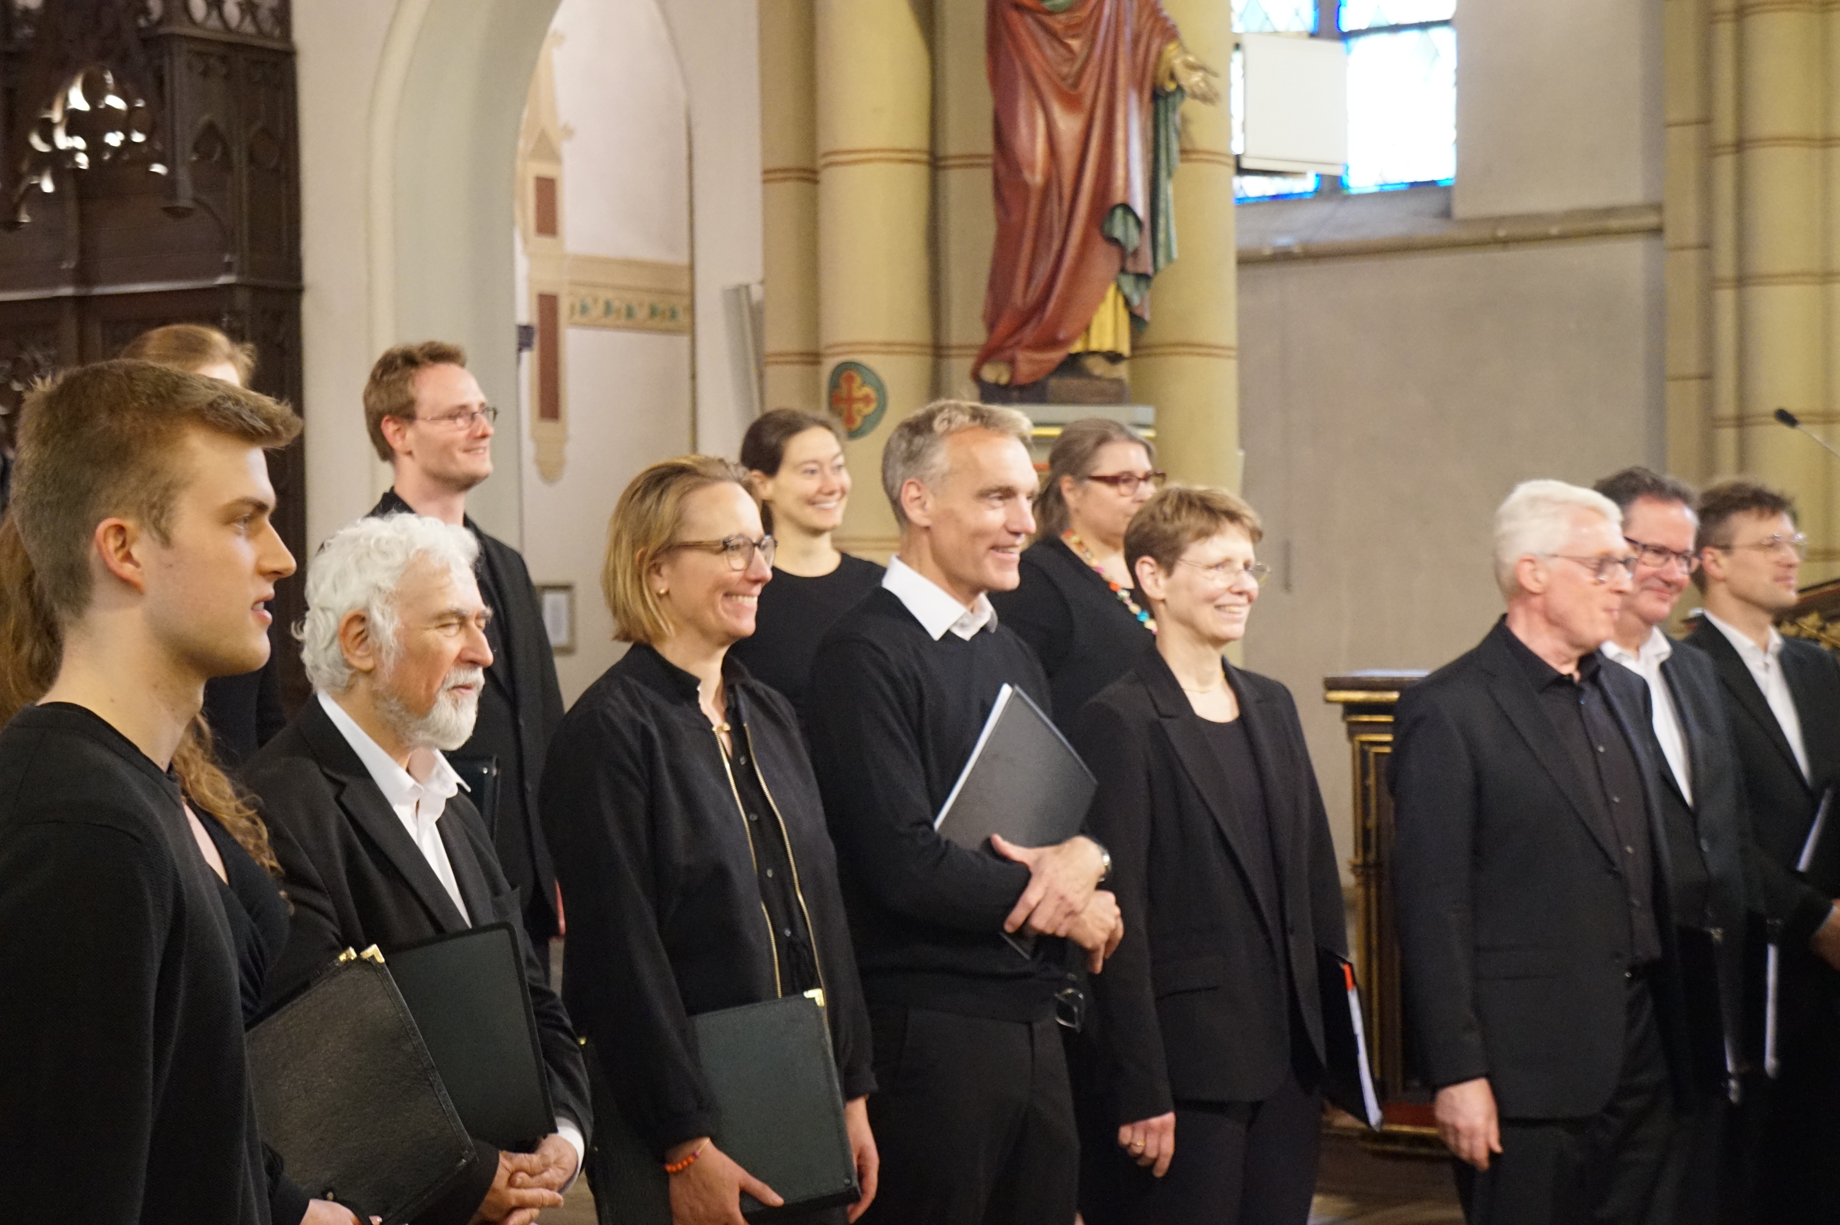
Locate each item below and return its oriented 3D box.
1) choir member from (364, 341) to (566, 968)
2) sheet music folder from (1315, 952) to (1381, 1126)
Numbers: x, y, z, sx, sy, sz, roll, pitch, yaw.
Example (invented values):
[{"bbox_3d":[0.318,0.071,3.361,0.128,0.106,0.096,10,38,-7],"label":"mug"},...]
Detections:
[{"bbox_3d":[-0.803,0.462,7.137,0.540,1.840,0.380,-3,3,-42],"label":"choir member"},{"bbox_3d":[0.605,0.616,6.350,0.030,0.260,0.320,-14,13,-16],"label":"sheet music folder"}]

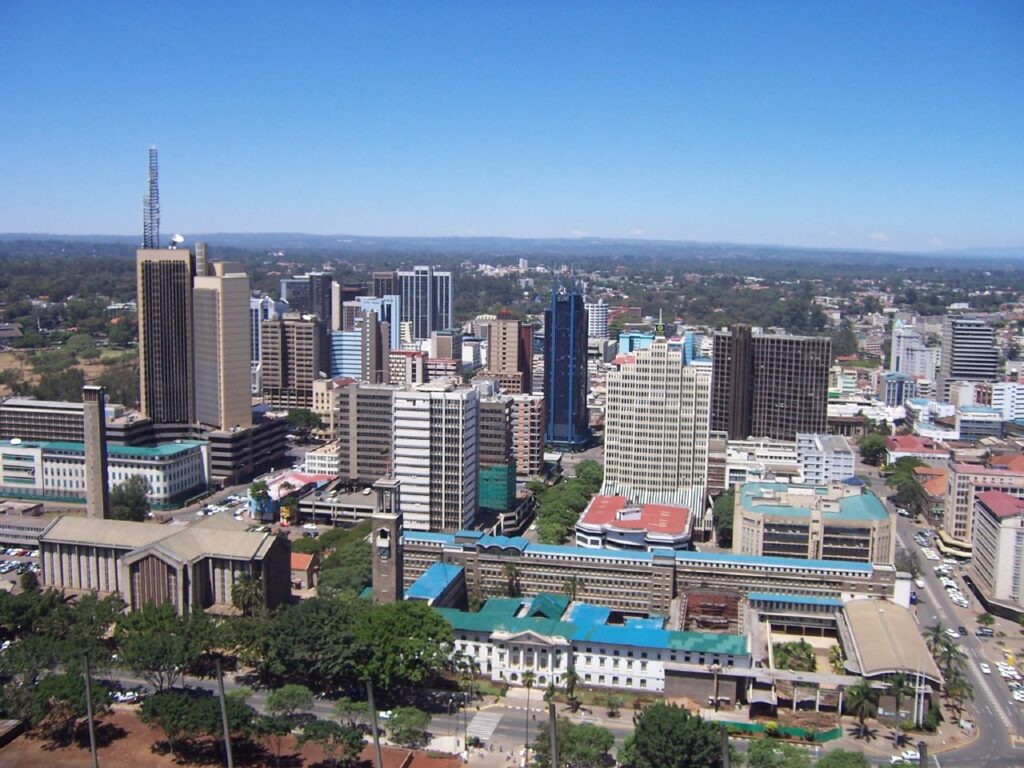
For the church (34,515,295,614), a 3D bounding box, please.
[{"bbox_3d":[-107.090,54.140,302.630,74.400,20.800,38.700,2,8,13],"label":"church"}]

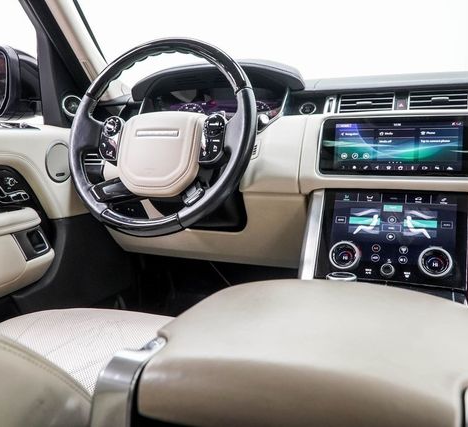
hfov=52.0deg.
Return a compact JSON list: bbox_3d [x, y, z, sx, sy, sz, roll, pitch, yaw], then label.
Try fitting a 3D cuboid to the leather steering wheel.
[{"bbox_3d":[-0.131,-0.142,0.904,0.382,0.382,0.100,2,-11,20],"label":"leather steering wheel"}]

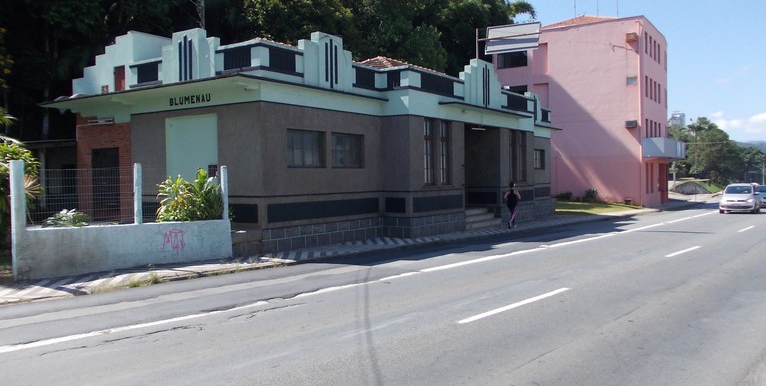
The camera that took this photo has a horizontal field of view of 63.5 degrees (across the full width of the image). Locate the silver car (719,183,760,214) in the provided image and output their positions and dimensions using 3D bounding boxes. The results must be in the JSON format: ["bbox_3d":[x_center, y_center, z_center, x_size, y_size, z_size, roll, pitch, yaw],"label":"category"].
[{"bbox_3d":[19.365,0.262,33.528,1.670,1.530,3.850,0,2,36],"label":"silver car"}]

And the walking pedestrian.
[{"bbox_3d":[4.698,0.453,22.497,0.520,1.640,0.550,0,2,36],"label":"walking pedestrian"}]

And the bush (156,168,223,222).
[{"bbox_3d":[-4.279,0.115,13.701,1.400,1.300,1.200,-2,2,-40],"label":"bush"}]

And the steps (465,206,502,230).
[{"bbox_3d":[3.309,0.885,22.702,0.850,0.740,3.000,0,2,34],"label":"steps"}]

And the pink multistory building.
[{"bbox_3d":[15.594,-5.866,46.458,11.500,13.200,9.800,0,2,34],"label":"pink multistory building"}]

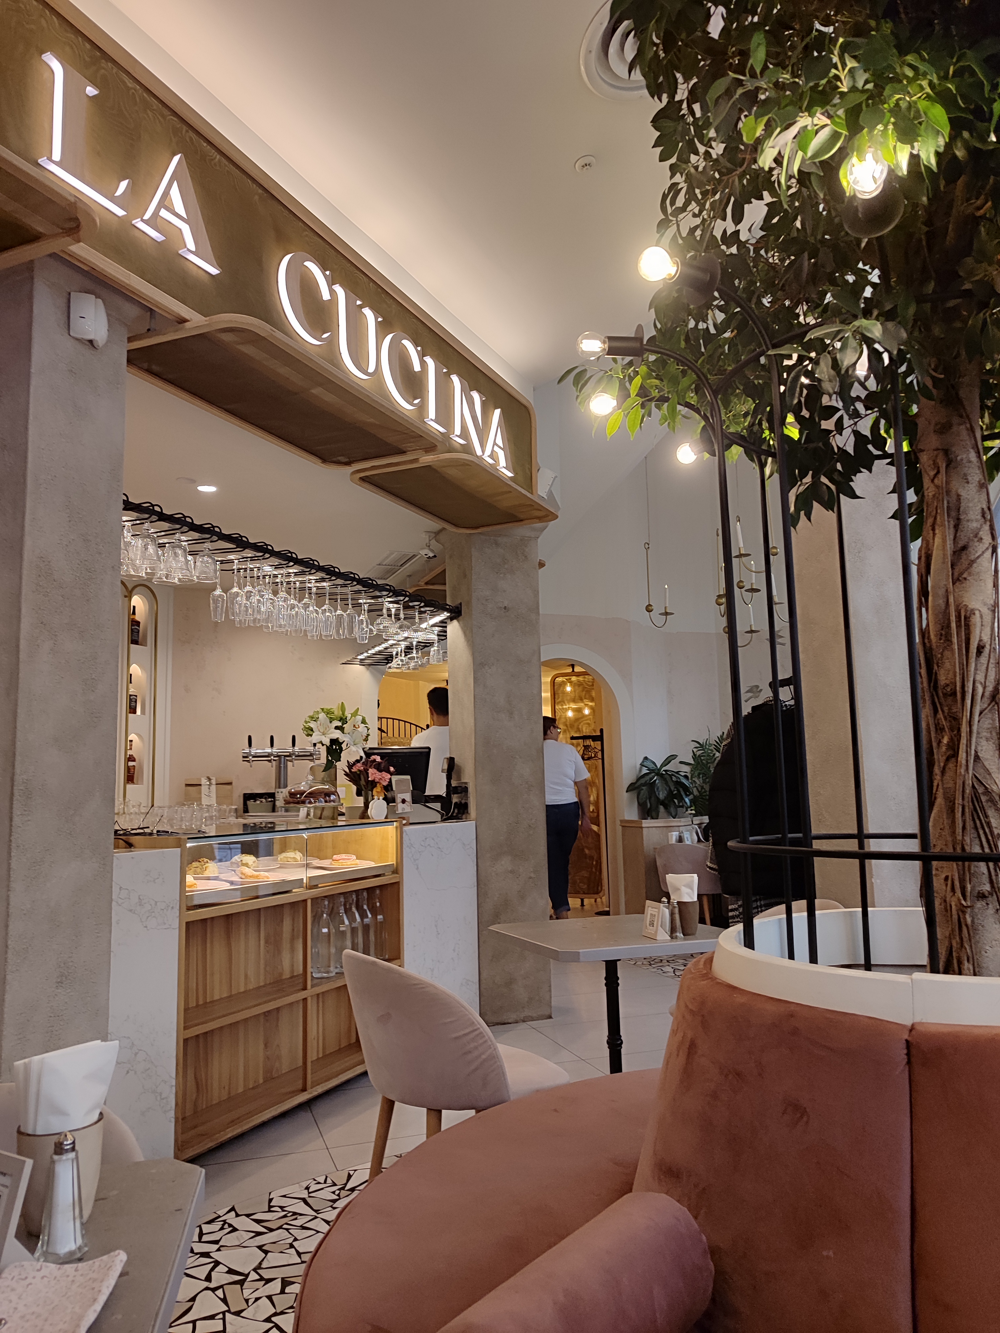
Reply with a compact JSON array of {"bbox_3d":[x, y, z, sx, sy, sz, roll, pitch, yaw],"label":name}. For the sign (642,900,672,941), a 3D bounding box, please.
[{"bbox_3d":[0.444,0.708,2.689,0.050,0.100,0.080,1,-7,-18],"label":"sign"}]

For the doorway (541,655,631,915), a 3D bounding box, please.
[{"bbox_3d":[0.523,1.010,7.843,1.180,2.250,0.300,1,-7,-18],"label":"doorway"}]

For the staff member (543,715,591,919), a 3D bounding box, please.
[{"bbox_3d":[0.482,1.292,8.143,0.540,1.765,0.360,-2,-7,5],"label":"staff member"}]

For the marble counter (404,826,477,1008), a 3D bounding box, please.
[{"bbox_3d":[-0.511,1.270,4.613,0.550,1.008,0.717,-5,-8,25],"label":"marble counter"}]

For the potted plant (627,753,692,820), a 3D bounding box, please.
[{"bbox_3d":[1.260,0.952,7.588,0.520,0.510,0.480,-2,-7,9],"label":"potted plant"}]

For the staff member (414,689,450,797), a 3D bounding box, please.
[{"bbox_3d":[-0.355,1.030,6.030,0.500,1.807,0.320,0,-7,-10],"label":"staff member"}]

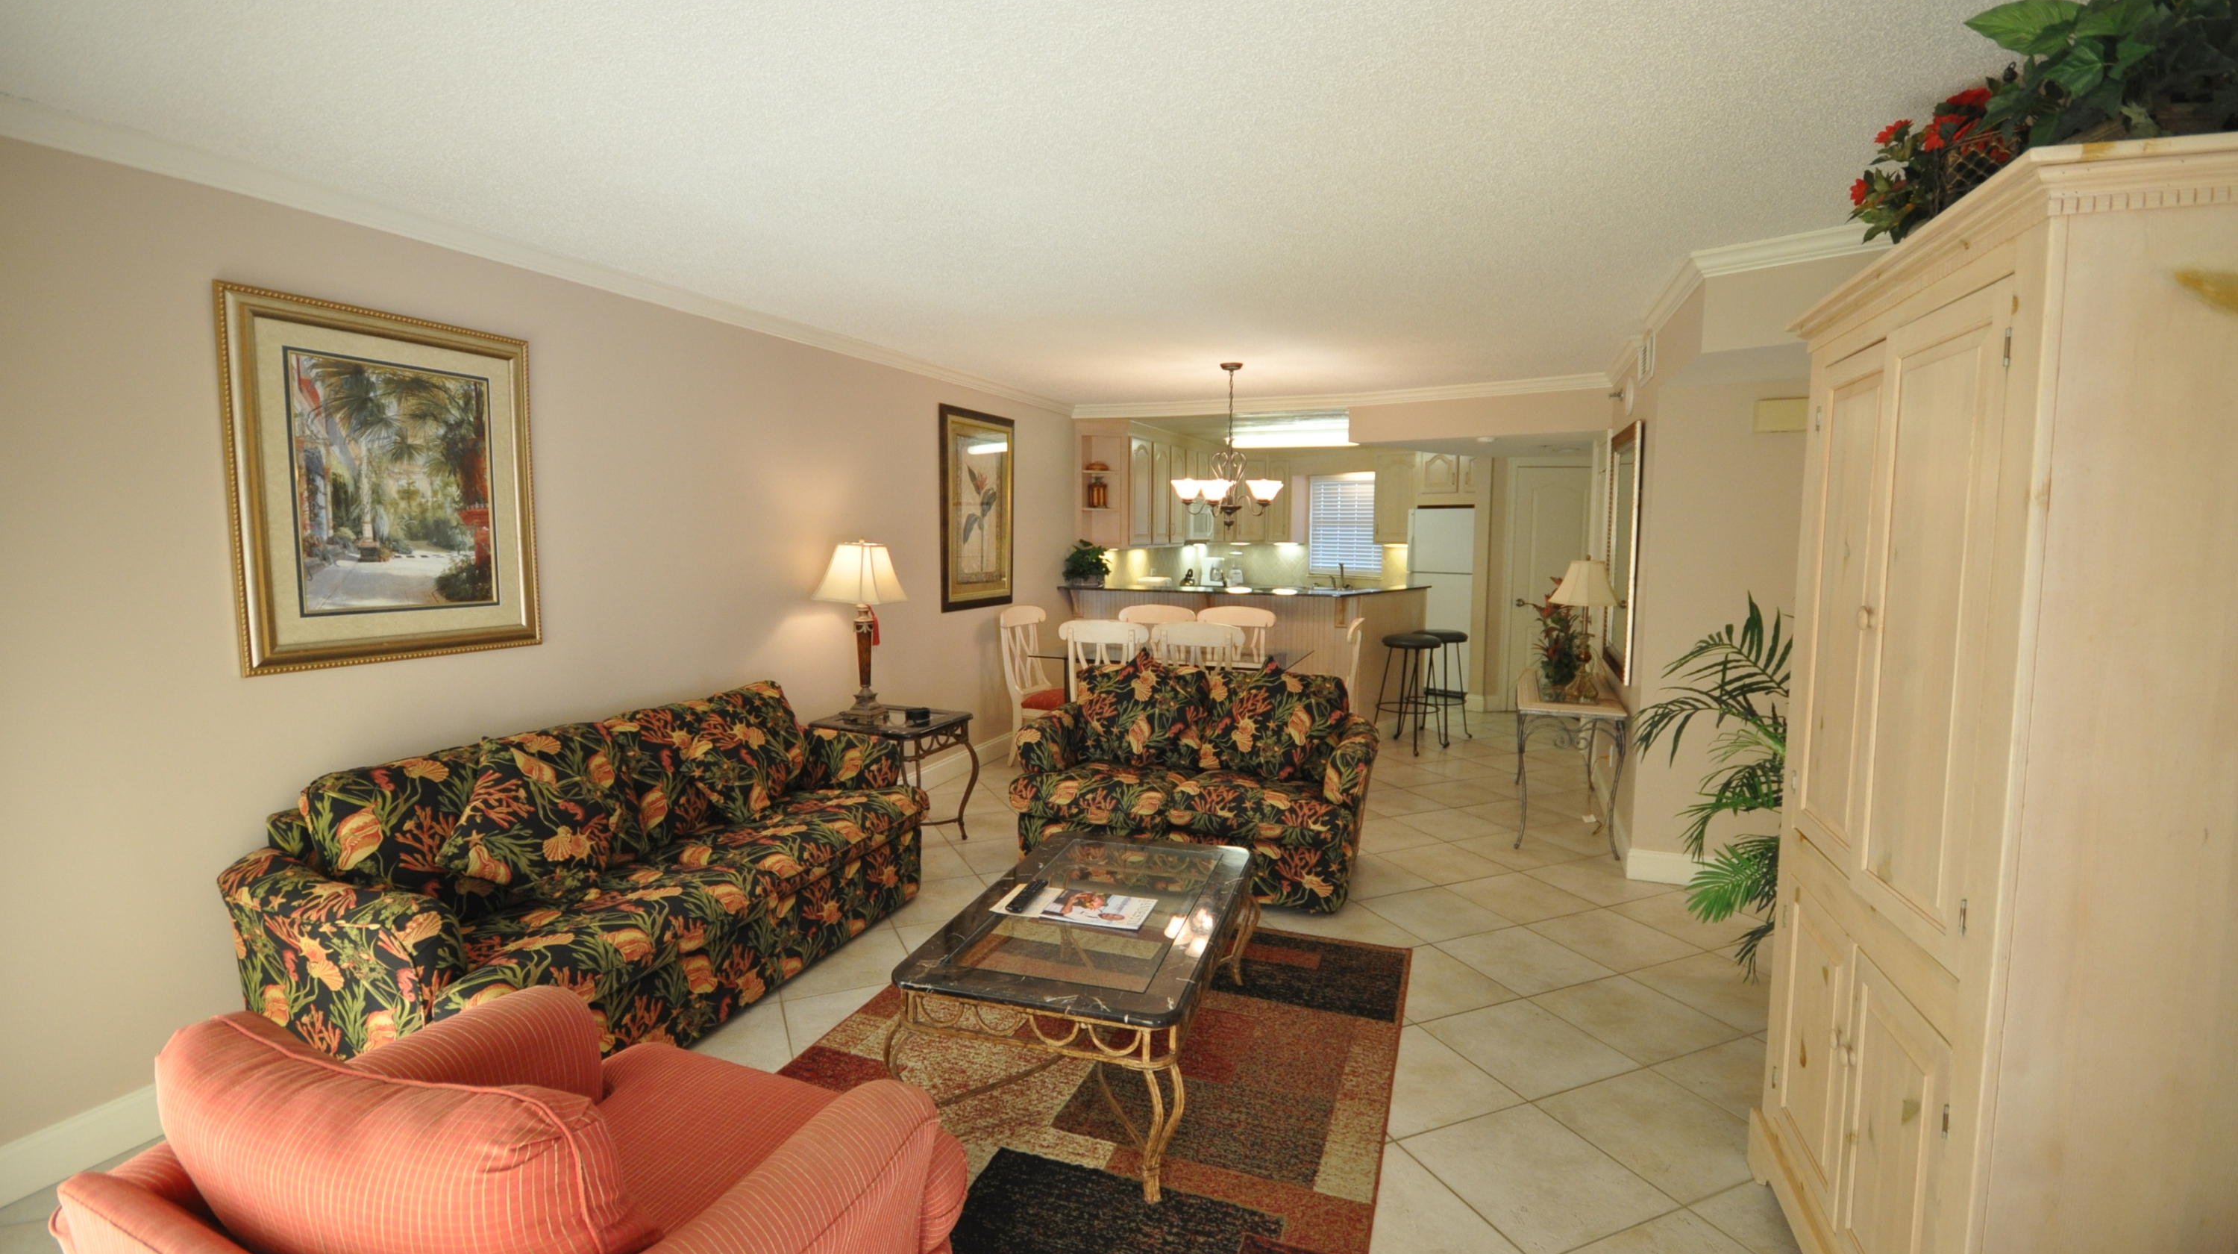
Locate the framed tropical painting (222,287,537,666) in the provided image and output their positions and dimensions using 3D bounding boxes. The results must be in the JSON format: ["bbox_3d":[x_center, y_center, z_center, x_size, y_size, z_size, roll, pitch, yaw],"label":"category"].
[{"bbox_3d":[-2.074,-0.400,2.702,0.050,0.970,0.785,2,6,22],"label":"framed tropical painting"}]

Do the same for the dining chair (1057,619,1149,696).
[{"bbox_3d":[-0.003,0.441,5.516,0.540,1.000,0.540,2,6,21],"label":"dining chair"}]

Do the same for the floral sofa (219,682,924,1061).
[{"bbox_3d":[-1.525,0.751,3.027,0.900,0.860,1.920,2,6,21],"label":"floral sofa"}]

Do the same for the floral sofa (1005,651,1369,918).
[{"bbox_3d":[0.372,0.643,4.200,1.530,0.840,0.900,2,6,21],"label":"floral sofa"}]

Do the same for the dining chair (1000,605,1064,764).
[{"bbox_3d":[-0.397,0.374,6.104,0.560,1.019,0.510,2,6,22],"label":"dining chair"}]

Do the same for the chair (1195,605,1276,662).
[{"bbox_3d":[0.697,0.381,6.119,0.540,1.000,0.540,2,6,21],"label":"chair"}]

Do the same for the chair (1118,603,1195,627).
[{"bbox_3d":[0.167,0.364,6.326,0.540,1.000,0.540,2,6,21],"label":"chair"}]

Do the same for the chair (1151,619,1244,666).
[{"bbox_3d":[0.516,0.445,5.328,0.510,1.019,0.560,2,6,22],"label":"chair"}]

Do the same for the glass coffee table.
[{"bbox_3d":[-0.053,0.989,2.636,0.705,0.423,1.144,1,5,15],"label":"glass coffee table"}]

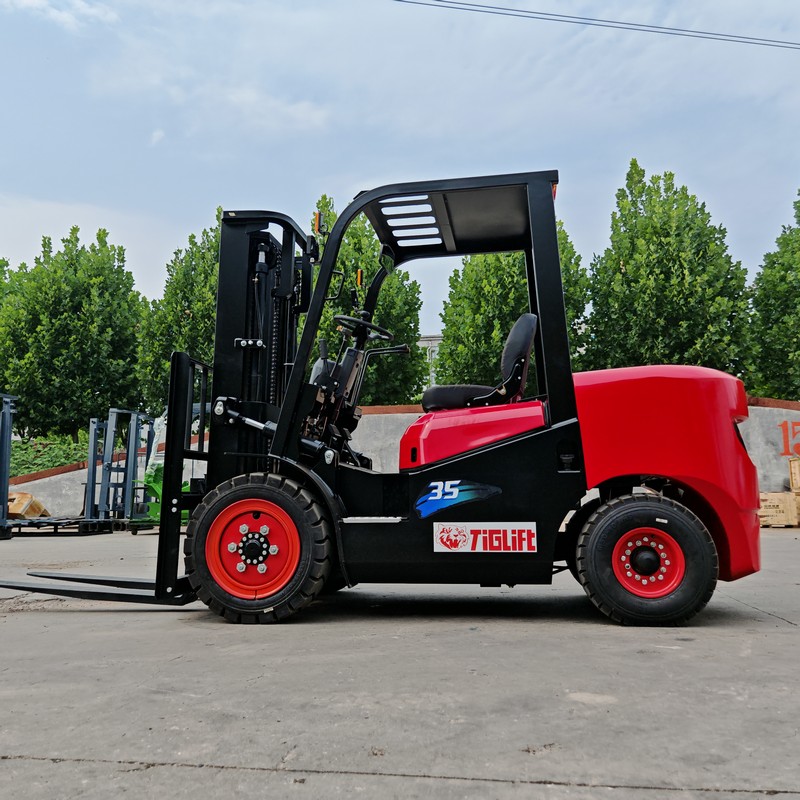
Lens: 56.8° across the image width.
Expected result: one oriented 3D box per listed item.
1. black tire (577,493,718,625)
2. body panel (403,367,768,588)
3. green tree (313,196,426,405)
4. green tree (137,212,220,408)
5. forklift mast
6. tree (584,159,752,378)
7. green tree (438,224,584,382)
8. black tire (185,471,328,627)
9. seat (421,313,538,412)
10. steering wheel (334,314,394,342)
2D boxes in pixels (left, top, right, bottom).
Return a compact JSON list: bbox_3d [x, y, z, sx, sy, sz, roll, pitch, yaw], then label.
[{"bbox_3d":[1.075,0.695,3.238,0.575,0.572,0.180,-2,-8,9],"label":"black tire"},{"bbox_3d":[0.859,0.379,3.791,1.640,0.970,1.120,-2,-8,9],"label":"body panel"},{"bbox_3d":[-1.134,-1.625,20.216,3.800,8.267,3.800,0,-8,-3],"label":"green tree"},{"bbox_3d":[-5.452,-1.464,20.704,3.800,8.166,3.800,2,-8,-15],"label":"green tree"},{"bbox_3d":[-0.755,0.018,4.095,0.320,1.980,0.720,0,-8,9],"label":"forklift mast"},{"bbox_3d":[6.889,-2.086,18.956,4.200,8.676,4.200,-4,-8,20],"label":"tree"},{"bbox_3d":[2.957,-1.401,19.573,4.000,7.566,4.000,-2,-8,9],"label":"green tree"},{"bbox_3d":[-0.658,0.686,3.472,0.690,0.688,0.225,-2,-8,9],"label":"black tire"},{"bbox_3d":[0.429,-0.152,3.931,0.580,0.500,0.500,-2,-8,9],"label":"seat"},{"bbox_3d":[-0.196,-0.391,4.063,0.365,0.070,0.365,22,-4,2],"label":"steering wheel"}]

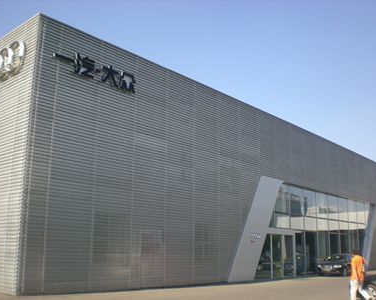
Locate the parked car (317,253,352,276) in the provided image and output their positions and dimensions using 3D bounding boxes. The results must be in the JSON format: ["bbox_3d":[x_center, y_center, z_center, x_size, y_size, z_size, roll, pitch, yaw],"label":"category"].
[{"bbox_3d":[11.400,8.460,32.400,1.830,1.460,4.850,-11,-17,42],"label":"parked car"}]

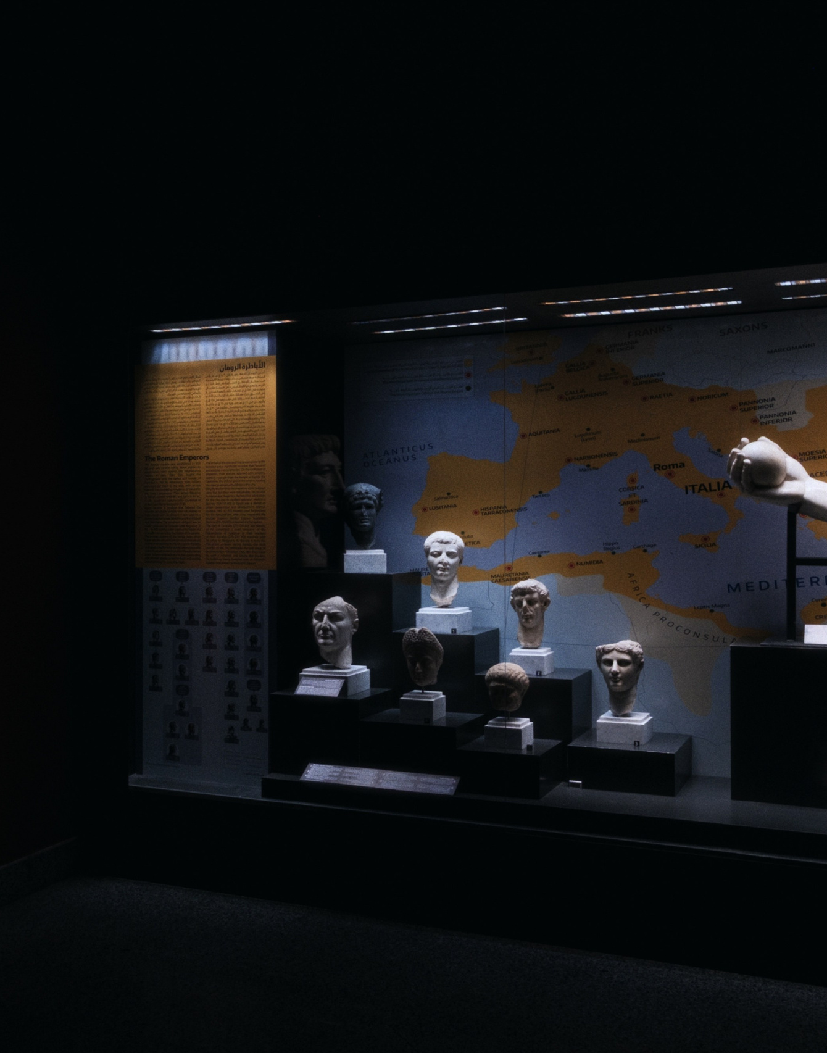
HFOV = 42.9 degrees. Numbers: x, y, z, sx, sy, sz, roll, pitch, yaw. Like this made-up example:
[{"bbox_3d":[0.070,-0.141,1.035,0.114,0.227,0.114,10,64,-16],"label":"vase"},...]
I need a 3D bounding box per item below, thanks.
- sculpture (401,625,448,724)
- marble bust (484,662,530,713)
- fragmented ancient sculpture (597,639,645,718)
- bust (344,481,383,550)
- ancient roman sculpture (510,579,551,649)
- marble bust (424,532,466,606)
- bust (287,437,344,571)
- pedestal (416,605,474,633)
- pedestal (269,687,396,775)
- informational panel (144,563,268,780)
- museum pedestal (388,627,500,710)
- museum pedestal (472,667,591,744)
[{"bbox_3d":[0.041,0.640,4.609,0.185,0.404,0.201,0,0,20],"label":"sculpture"},{"bbox_3d":[0.393,0.678,4.426,0.187,0.208,0.192,0,0,23],"label":"marble bust"},{"bbox_3d":[0.896,0.654,4.553,0.203,0.320,0.224,0,0,23],"label":"fragmented ancient sculpture"},{"bbox_3d":[-0.237,-0.052,5.054,0.178,0.317,0.217,0,0,7],"label":"bust"},{"bbox_3d":[0.529,0.395,4.739,0.173,0.317,0.217,0,0,21],"label":"ancient roman sculpture"},{"bbox_3d":[0.147,0.201,4.930,0.185,0.355,0.217,0,0,9],"label":"marble bust"},{"bbox_3d":[-0.480,-0.121,5.150,0.310,0.645,0.290,0,0,23],"label":"bust"},{"bbox_3d":[0.144,0.438,4.932,0.205,0.112,0.201,0,0,22],"label":"pedestal"},{"bbox_3d":[-0.371,0.929,4.797,0.440,0.352,0.338,0,0,22],"label":"pedestal"},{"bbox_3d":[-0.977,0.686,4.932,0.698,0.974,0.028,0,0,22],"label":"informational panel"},{"bbox_3d":[0.161,0.793,4.918,0.398,0.611,0.354,0,0,23],"label":"museum pedestal"},{"bbox_3d":[0.547,0.880,4.761,0.437,0.435,0.354,0,0,23],"label":"museum pedestal"}]

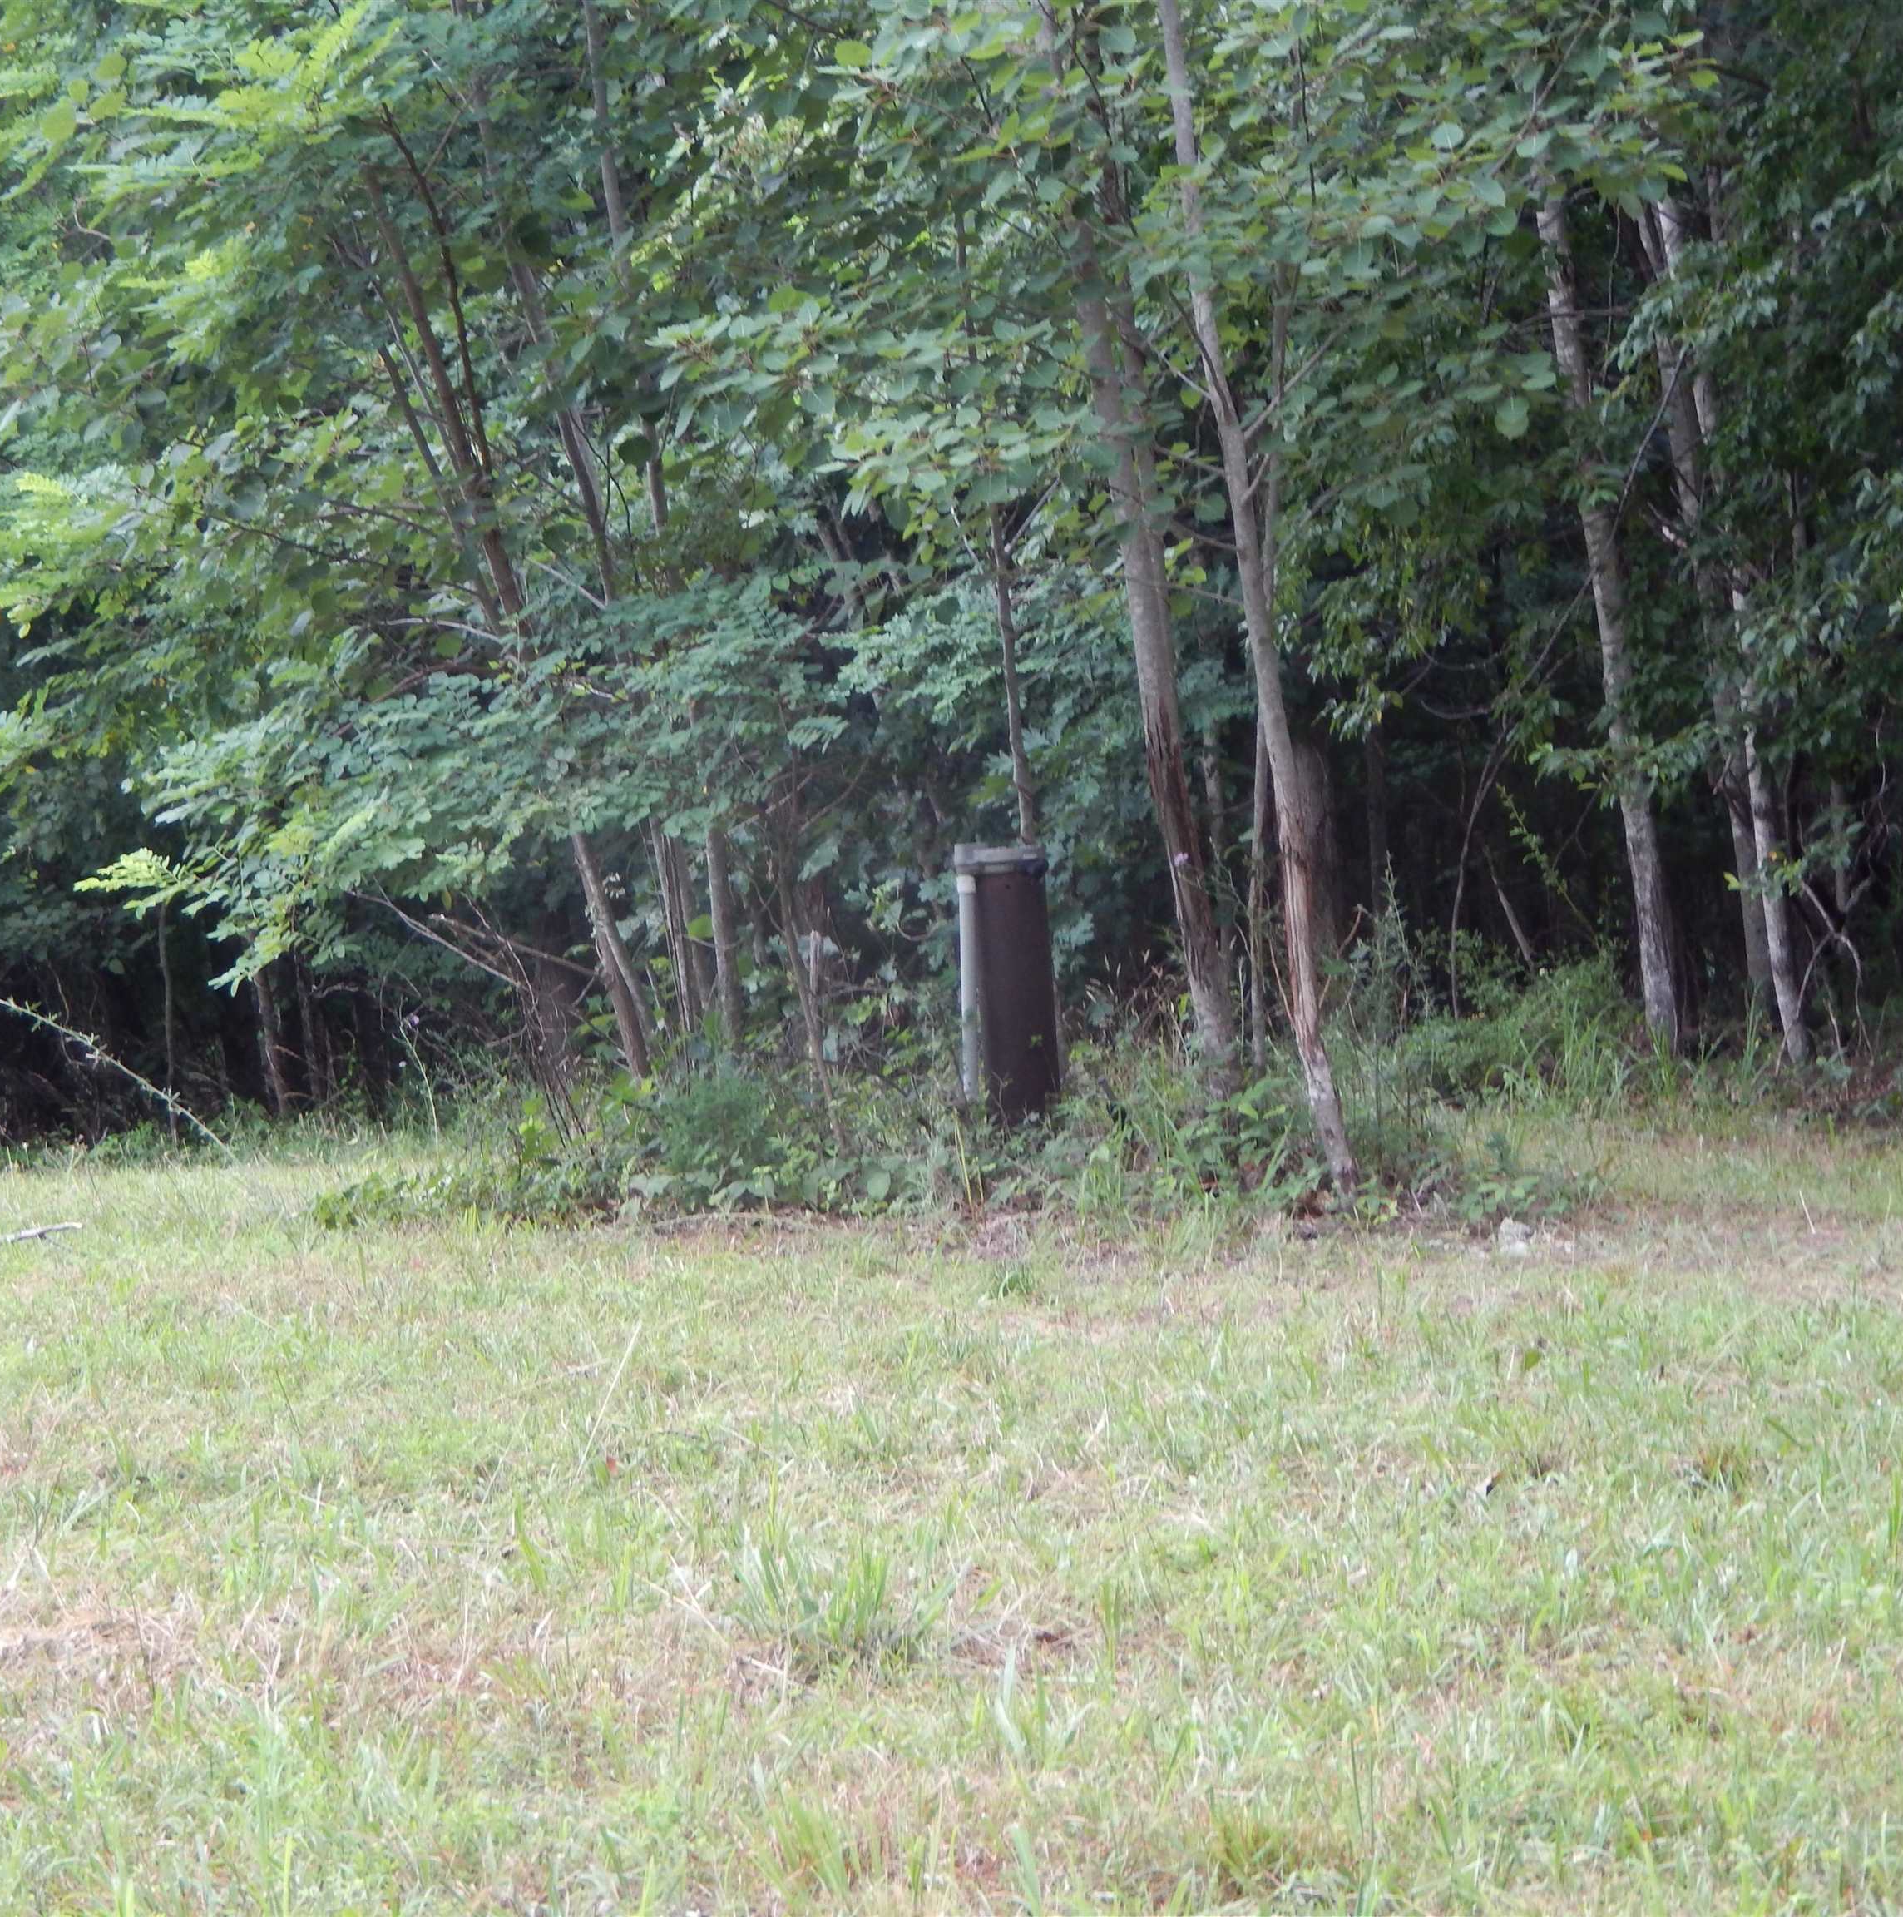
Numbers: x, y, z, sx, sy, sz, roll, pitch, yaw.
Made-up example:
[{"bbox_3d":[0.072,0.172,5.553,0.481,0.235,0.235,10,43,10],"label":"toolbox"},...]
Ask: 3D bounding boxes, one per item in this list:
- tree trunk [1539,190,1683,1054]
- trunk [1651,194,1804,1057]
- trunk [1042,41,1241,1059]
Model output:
[{"bbox_3d":[1.856,-0.941,15.127,0.113,2.447,0.113,-8,3,0],"label":"tree trunk"},{"bbox_3d":[2.160,-0.915,14.928,0.111,2.416,0.111,-9,3,0],"label":"trunk"},{"bbox_3d":[0.470,-0.969,13.122,0.147,2.617,0.147,-9,3,0],"label":"trunk"}]

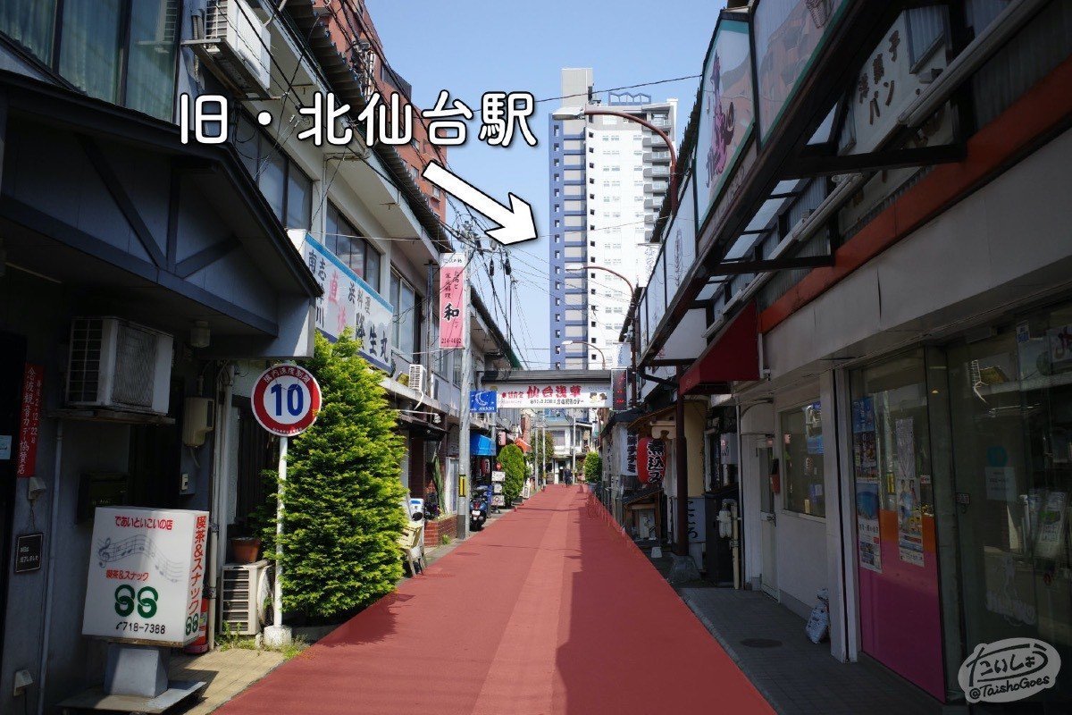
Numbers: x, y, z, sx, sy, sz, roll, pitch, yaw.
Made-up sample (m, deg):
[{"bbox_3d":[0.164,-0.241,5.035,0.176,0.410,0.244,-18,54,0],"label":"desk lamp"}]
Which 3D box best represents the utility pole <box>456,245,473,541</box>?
[{"bbox_3d":[-1.380,0.539,16.645,0.250,6.100,0.250,0,-7,3],"label":"utility pole"}]

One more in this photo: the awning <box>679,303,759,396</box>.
[{"bbox_3d":[2.021,-0.082,9.367,0.630,0.870,1.650,0,-7,3],"label":"awning"}]

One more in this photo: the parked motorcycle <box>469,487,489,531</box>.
[{"bbox_3d":[-1.339,3.542,19.965,0.640,1.040,1.780,-1,-7,3],"label":"parked motorcycle"}]

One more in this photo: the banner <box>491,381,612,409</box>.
[{"bbox_3d":[0.467,1.245,27.067,4.115,0.873,0.080,-1,-7,3],"label":"banner"}]

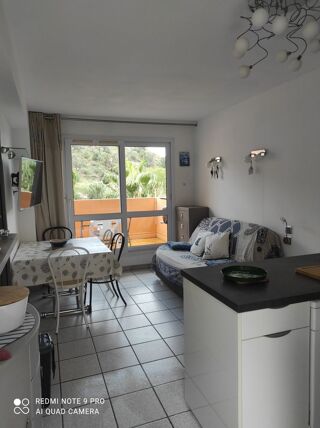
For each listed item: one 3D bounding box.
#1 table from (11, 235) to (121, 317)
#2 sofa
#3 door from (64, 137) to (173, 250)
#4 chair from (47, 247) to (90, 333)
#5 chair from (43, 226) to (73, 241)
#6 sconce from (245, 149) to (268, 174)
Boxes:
[{"bbox_3d":[-1.154,0.766,3.752,1.055,0.746,1.161,-4,6,-20],"label":"table"},{"bbox_3d":[0.655,0.590,4.105,1.045,0.920,1.841,-4,6,-20],"label":"sofa"},{"bbox_3d":[-0.608,-0.283,5.165,1.775,1.903,0.103,-4,6,-20],"label":"door"},{"bbox_3d":[-0.960,0.743,3.284,0.402,0.870,0.499,-4,6,-20],"label":"chair"},{"bbox_3d":[-1.417,0.647,4.367,0.412,0.880,0.515,-4,6,-20],"label":"chair"},{"bbox_3d":[1.193,-0.664,3.858,0.109,0.312,0.312,-4,6,-20],"label":"sconce"}]

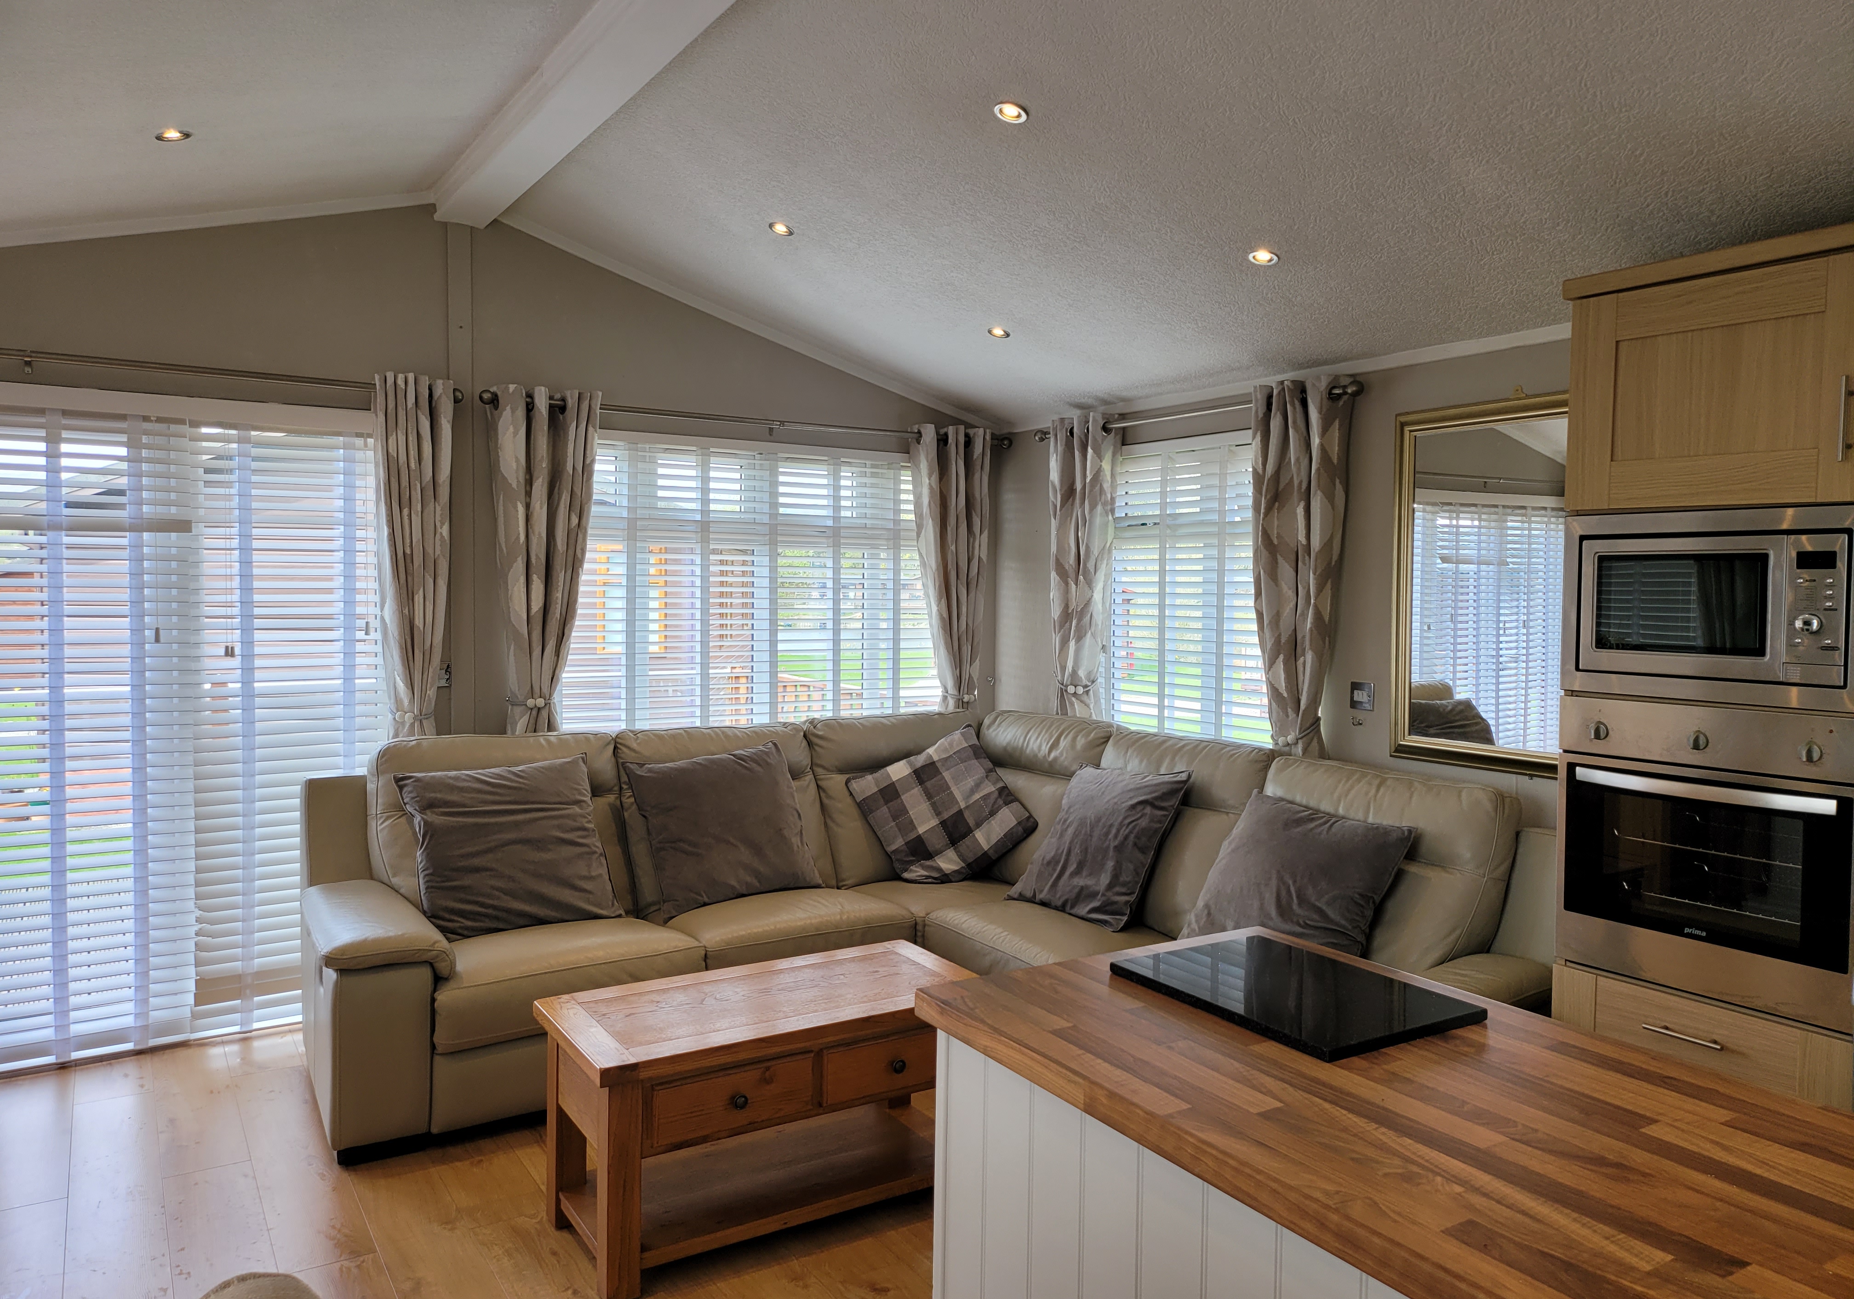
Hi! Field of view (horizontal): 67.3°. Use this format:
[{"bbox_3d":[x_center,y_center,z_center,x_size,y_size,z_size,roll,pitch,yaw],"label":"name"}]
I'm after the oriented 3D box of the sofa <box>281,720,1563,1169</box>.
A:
[{"bbox_3d":[-0.141,0.800,4.009,2.803,0.990,2.822,-1,3,-31],"label":"sofa"}]

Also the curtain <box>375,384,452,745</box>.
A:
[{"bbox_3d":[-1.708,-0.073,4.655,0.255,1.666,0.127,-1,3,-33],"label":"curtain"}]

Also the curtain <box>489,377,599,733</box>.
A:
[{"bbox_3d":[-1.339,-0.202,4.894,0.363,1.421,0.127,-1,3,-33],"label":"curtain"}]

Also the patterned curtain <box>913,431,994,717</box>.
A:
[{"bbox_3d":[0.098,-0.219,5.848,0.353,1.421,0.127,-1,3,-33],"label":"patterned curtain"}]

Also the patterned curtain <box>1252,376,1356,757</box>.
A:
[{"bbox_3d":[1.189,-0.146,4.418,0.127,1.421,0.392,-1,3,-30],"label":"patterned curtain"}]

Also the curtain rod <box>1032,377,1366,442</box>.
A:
[{"bbox_3d":[0.878,-0.830,4.958,0.088,0.059,1.725,-1,3,-30],"label":"curtain rod"}]

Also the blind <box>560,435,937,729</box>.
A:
[{"bbox_3d":[-0.636,-0.228,5.419,1.725,1.147,0.069,-1,3,-33],"label":"blind"}]

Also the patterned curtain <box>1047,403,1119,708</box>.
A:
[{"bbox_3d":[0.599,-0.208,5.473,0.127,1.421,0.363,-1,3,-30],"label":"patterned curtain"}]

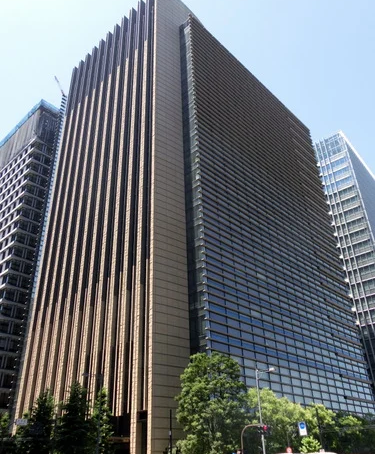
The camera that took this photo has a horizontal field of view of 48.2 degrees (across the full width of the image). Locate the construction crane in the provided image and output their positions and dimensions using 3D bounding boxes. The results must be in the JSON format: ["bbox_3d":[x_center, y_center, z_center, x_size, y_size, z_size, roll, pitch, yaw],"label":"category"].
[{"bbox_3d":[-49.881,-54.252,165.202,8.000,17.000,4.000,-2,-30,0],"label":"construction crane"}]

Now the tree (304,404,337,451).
[{"bbox_3d":[21.236,33.344,65.808,5.600,10.430,5.600,-2,-30,0],"label":"tree"}]

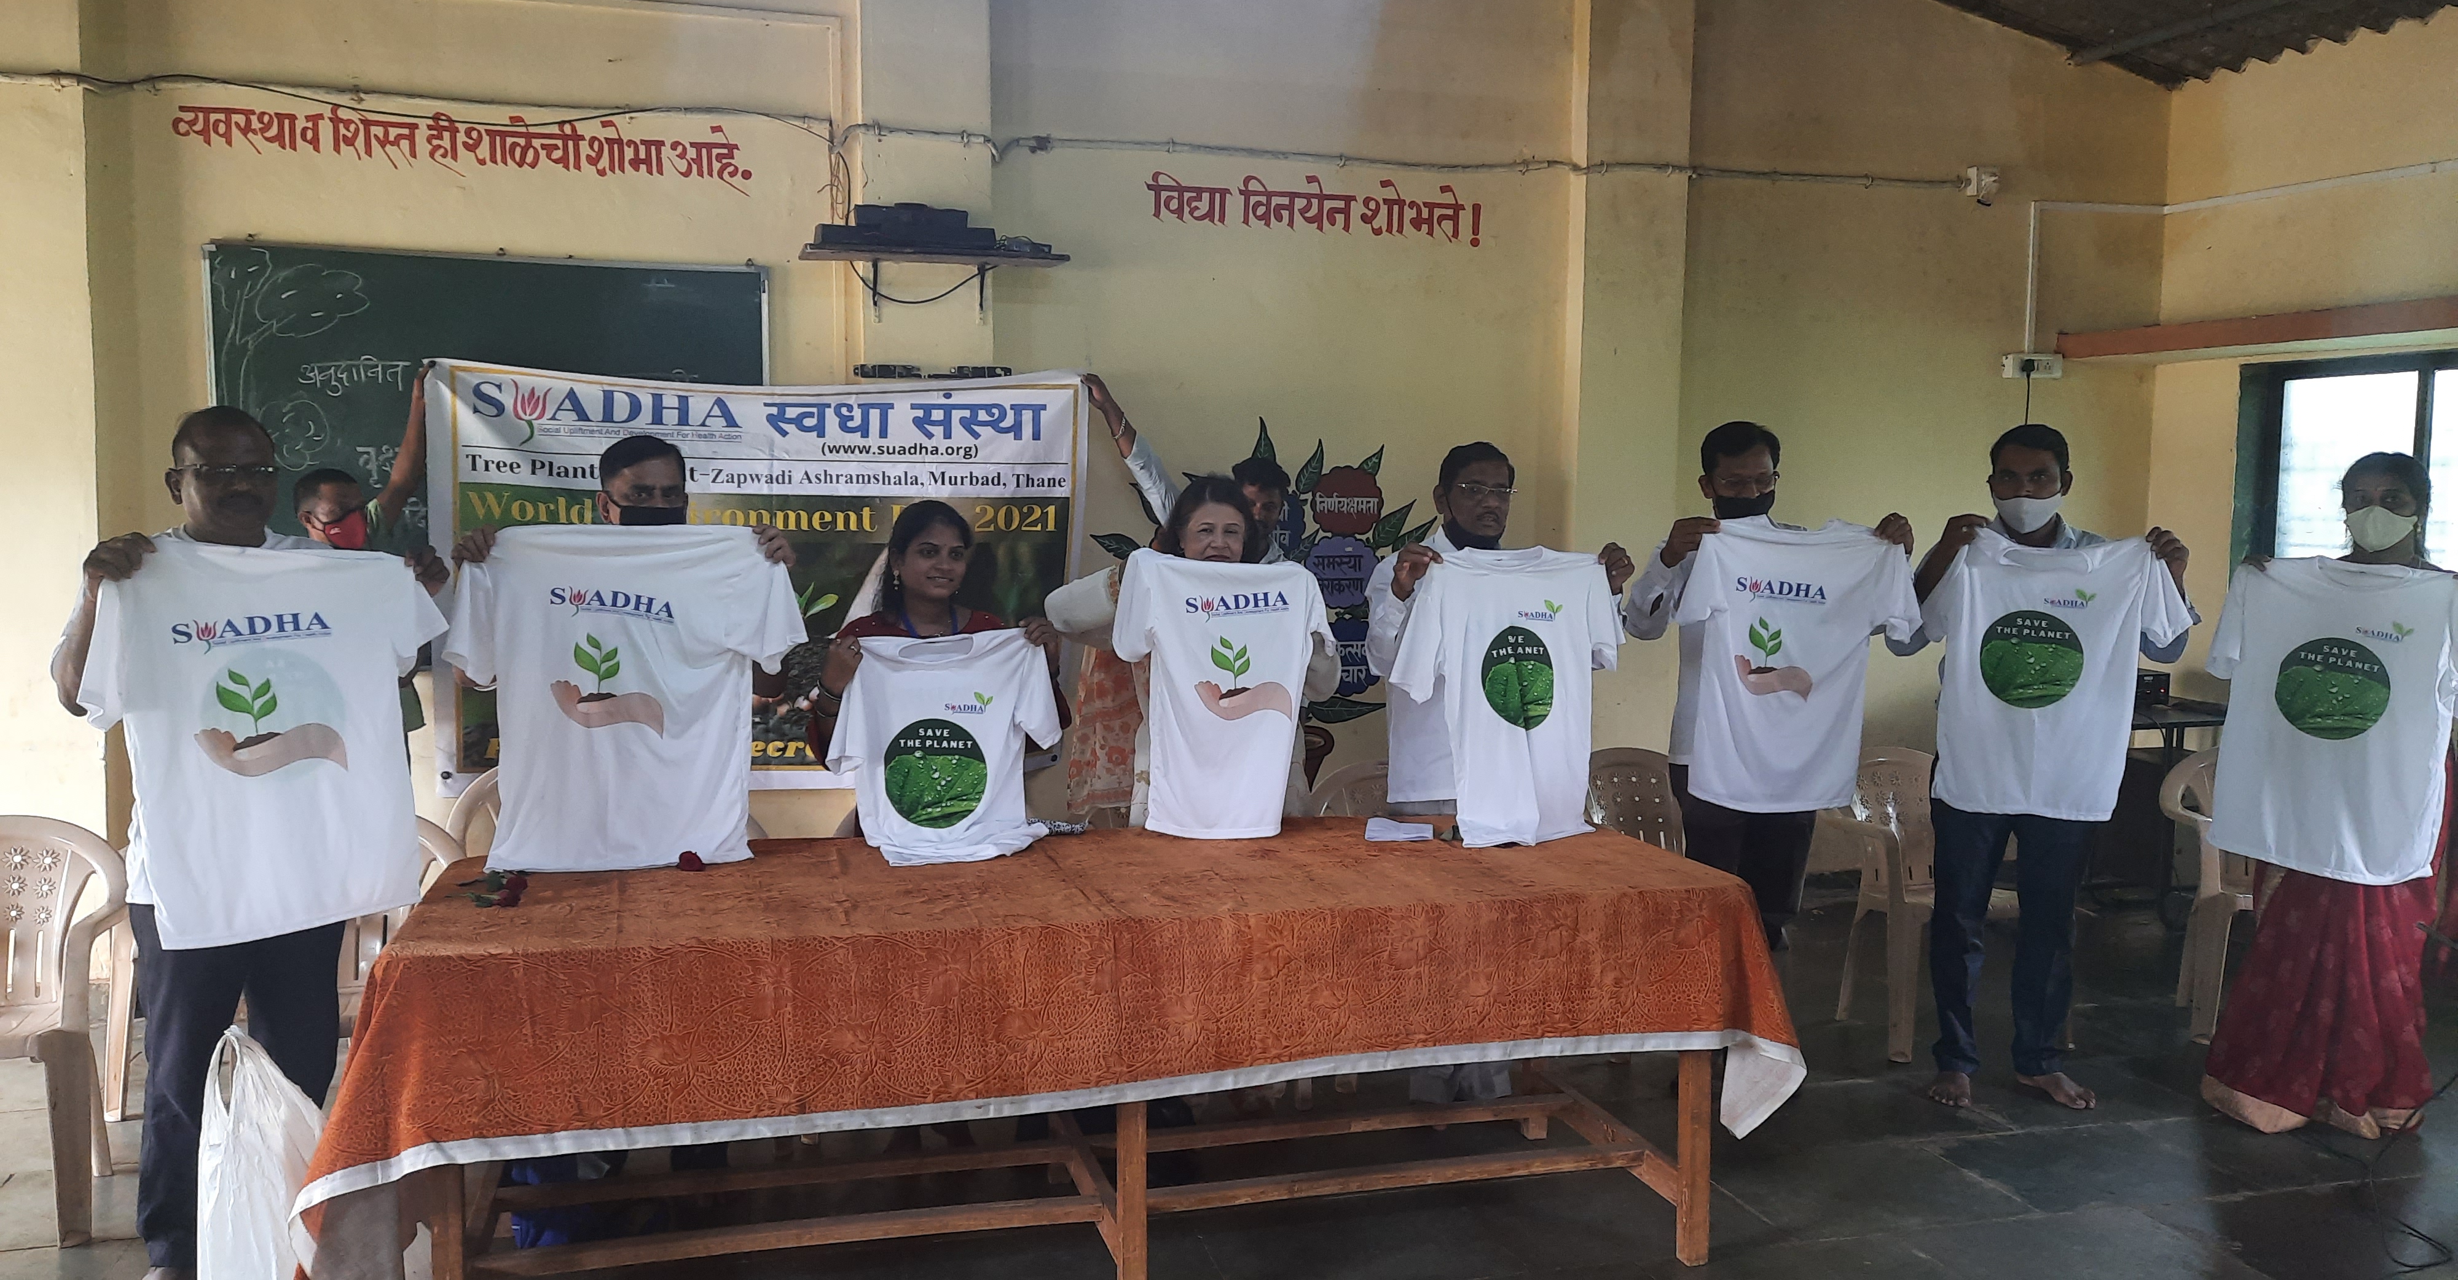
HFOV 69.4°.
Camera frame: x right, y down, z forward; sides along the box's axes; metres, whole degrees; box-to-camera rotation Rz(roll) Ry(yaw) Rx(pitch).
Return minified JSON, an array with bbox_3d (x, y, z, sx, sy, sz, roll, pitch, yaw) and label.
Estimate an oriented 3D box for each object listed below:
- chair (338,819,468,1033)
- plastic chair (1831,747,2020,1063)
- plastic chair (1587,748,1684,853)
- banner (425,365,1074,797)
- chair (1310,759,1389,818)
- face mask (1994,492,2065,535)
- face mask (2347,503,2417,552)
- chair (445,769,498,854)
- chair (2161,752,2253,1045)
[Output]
[{"bbox_3d":[-1.885,0.778,3.726,0.550,0.775,0.540,-1,6,-16],"label":"chair"},{"bbox_3d":[2.036,0.727,5.093,0.580,0.785,0.540,-1,5,-16],"label":"plastic chair"},{"bbox_3d":[1.236,0.720,5.053,0.580,0.785,0.540,-1,5,-16],"label":"plastic chair"},{"bbox_3d":[-1.338,-0.179,5.151,1.790,1.220,0.050,0,5,-14],"label":"banner"},{"bbox_3d":[0.515,0.734,4.775,0.580,0.785,0.540,-1,5,-16],"label":"chair"},{"bbox_3d":[1.934,-0.308,4.288,0.145,0.110,0.090,4,7,33],"label":"face mask"},{"bbox_3d":[2.725,-0.263,4.191,0.090,0.115,0.140,-4,7,-42],"label":"face mask"},{"bbox_3d":[-1.725,0.706,4.488,0.550,0.775,0.540,0,6,-8],"label":"chair"},{"bbox_3d":[2.933,0.708,4.977,0.550,0.775,0.540,2,6,11],"label":"chair"}]

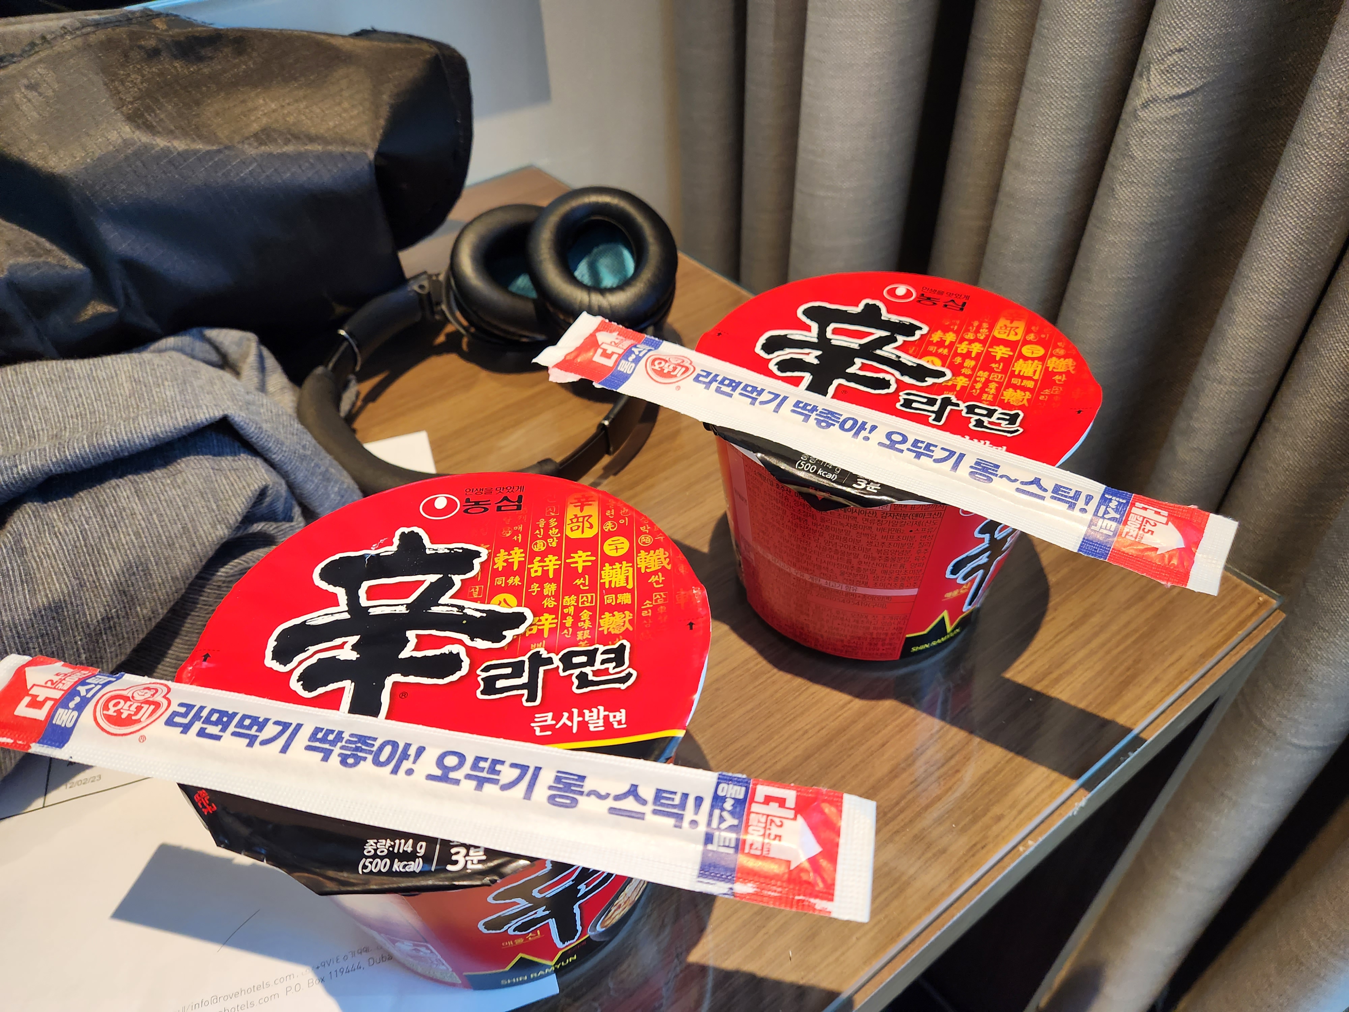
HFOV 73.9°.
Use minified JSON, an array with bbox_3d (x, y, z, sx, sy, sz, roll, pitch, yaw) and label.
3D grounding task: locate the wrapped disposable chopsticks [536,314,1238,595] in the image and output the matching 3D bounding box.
[{"bbox_3d":[0.054,-0.025,0.296,0.233,0.009,0.032,21,49,24],"label":"wrapped disposable chopsticks"}]

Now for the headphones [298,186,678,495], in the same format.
[{"bbox_3d":[-0.088,-0.104,0.497,0.183,0.070,0.238,13,46,17],"label":"headphones"}]

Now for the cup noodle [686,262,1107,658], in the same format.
[{"bbox_3d":[0.079,-0.011,0.361,0.146,0.105,0.146,-2,43,2],"label":"cup noodle"}]

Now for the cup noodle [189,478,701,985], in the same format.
[{"bbox_3d":[-0.059,0.076,0.279,0.146,0.105,0.146,-4,43,0],"label":"cup noodle"}]

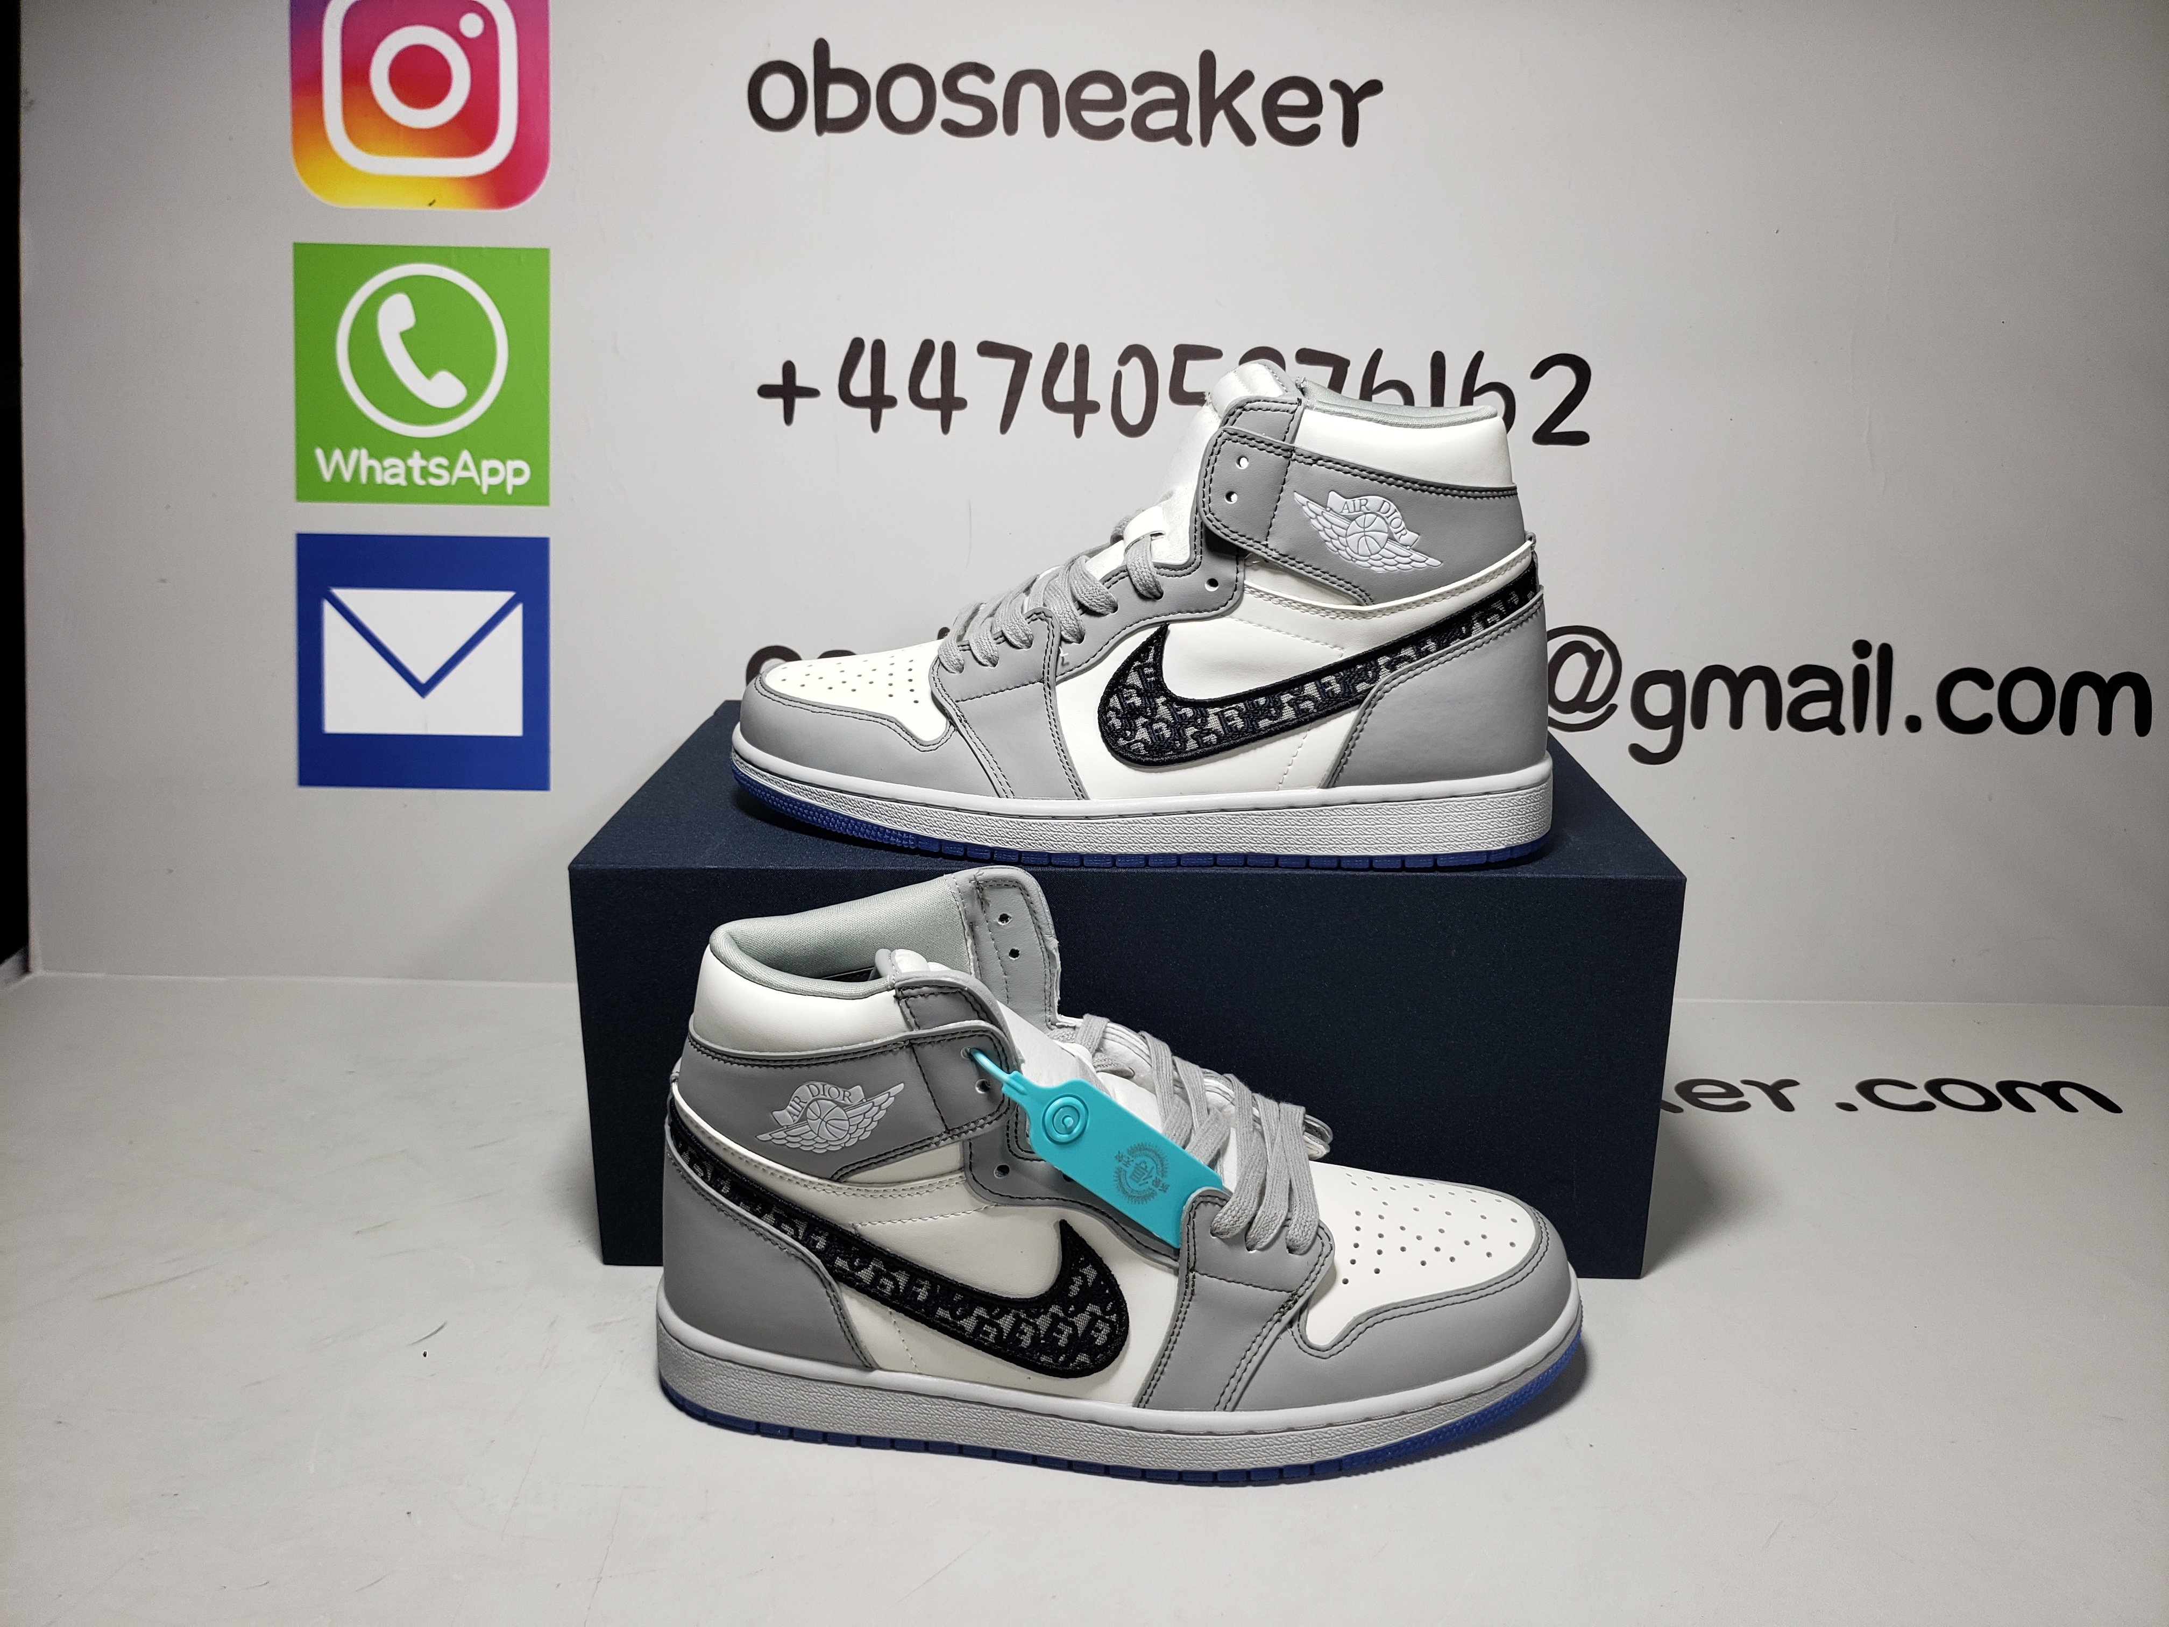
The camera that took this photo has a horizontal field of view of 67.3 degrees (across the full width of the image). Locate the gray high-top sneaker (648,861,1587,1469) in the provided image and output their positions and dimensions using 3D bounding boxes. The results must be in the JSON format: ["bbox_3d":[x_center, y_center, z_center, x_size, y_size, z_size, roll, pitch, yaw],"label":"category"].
[{"bbox_3d":[0.012,0.103,0.496,0.291,0.159,0.108,1,18,2],"label":"gray high-top sneaker"}]

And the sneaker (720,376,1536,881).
[{"bbox_3d":[0.014,-0.072,0.554,0.290,0.158,0.107,2,18,7],"label":"sneaker"}]

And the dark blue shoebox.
[{"bbox_3d":[0.015,0.056,0.658,0.363,0.149,0.227,0,18,1],"label":"dark blue shoebox"}]

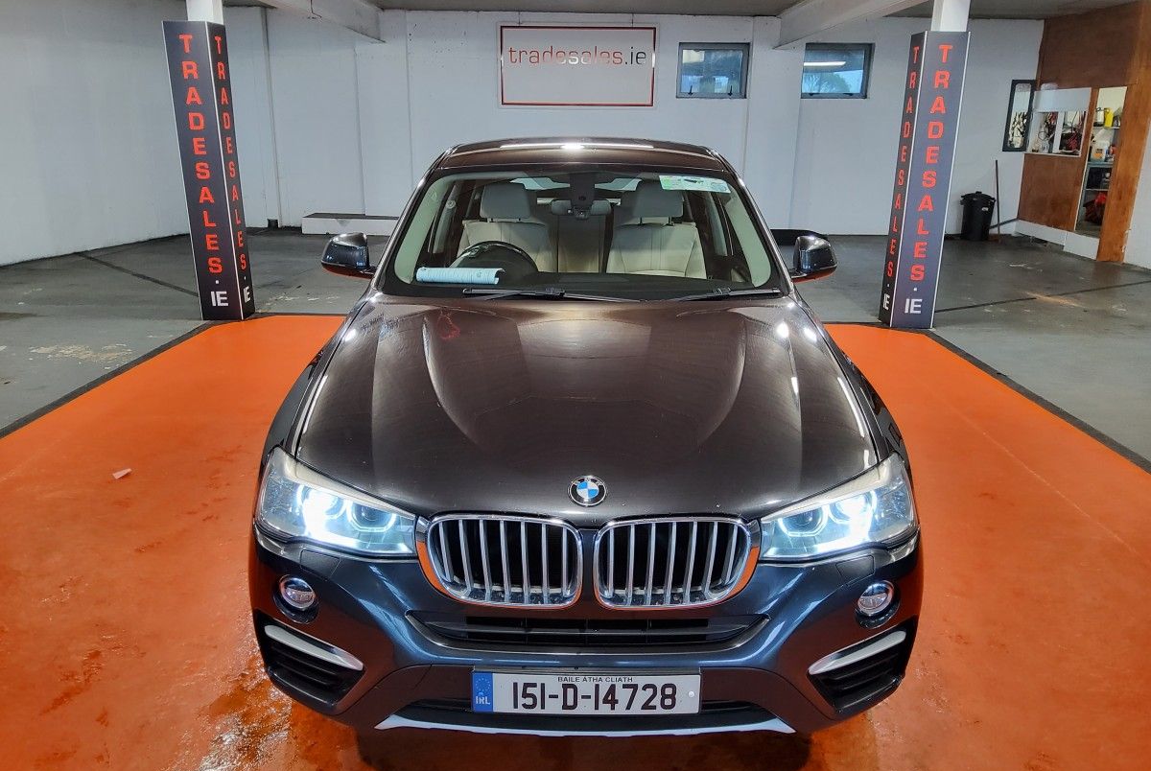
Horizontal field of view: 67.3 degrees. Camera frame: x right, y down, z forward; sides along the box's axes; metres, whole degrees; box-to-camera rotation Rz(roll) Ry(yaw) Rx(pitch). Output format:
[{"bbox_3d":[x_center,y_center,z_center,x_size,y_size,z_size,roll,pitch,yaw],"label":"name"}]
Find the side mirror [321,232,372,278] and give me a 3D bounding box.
[{"bbox_3d":[-0.917,-0.535,3.518,0.220,0.175,0.190,0,18,0],"label":"side mirror"}]

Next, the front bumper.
[{"bbox_3d":[0.019,0.541,2.142,1.830,0.500,0.460,0,18,0],"label":"front bumper"}]

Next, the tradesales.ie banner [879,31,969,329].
[{"bbox_3d":[2.904,-1.671,7.231,0.335,2.362,0.300,1,18,0],"label":"tradesales.ie banner"}]

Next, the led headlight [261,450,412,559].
[{"bbox_3d":[-0.594,0.272,2.152,0.460,0.160,0.420,0,18,0],"label":"led headlight"}]

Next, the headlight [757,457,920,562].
[{"bbox_3d":[0.635,0.279,2.152,0.460,0.160,0.420,0,18,0],"label":"headlight"}]

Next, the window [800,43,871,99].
[{"bbox_3d":[3.761,-4.539,12.482,1.075,0.748,0.100,1,18,0],"label":"window"}]

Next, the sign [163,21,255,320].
[{"bbox_3d":[-3.061,-1.755,7.289,0.338,2.398,0.300,1,18,0],"label":"sign"}]

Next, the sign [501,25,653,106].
[{"bbox_3d":[0.051,-4.581,12.428,2.208,1.066,0.050,1,18,0],"label":"sign"}]

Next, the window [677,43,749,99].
[{"bbox_3d":[1.995,-4.546,12.500,1.053,0.749,0.100,1,18,0],"label":"window"}]

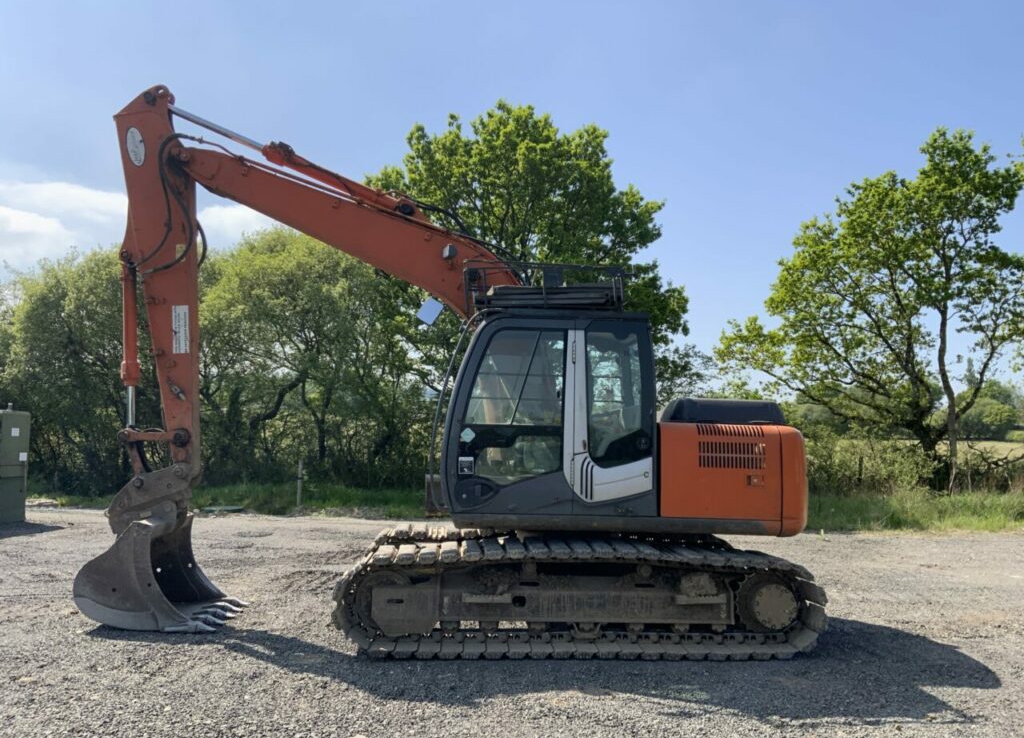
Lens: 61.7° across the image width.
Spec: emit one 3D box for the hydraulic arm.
[{"bbox_3d":[-1.583,-0.168,8.045,4.315,4.995,1.150,1,-4,-3],"label":"hydraulic arm"}]

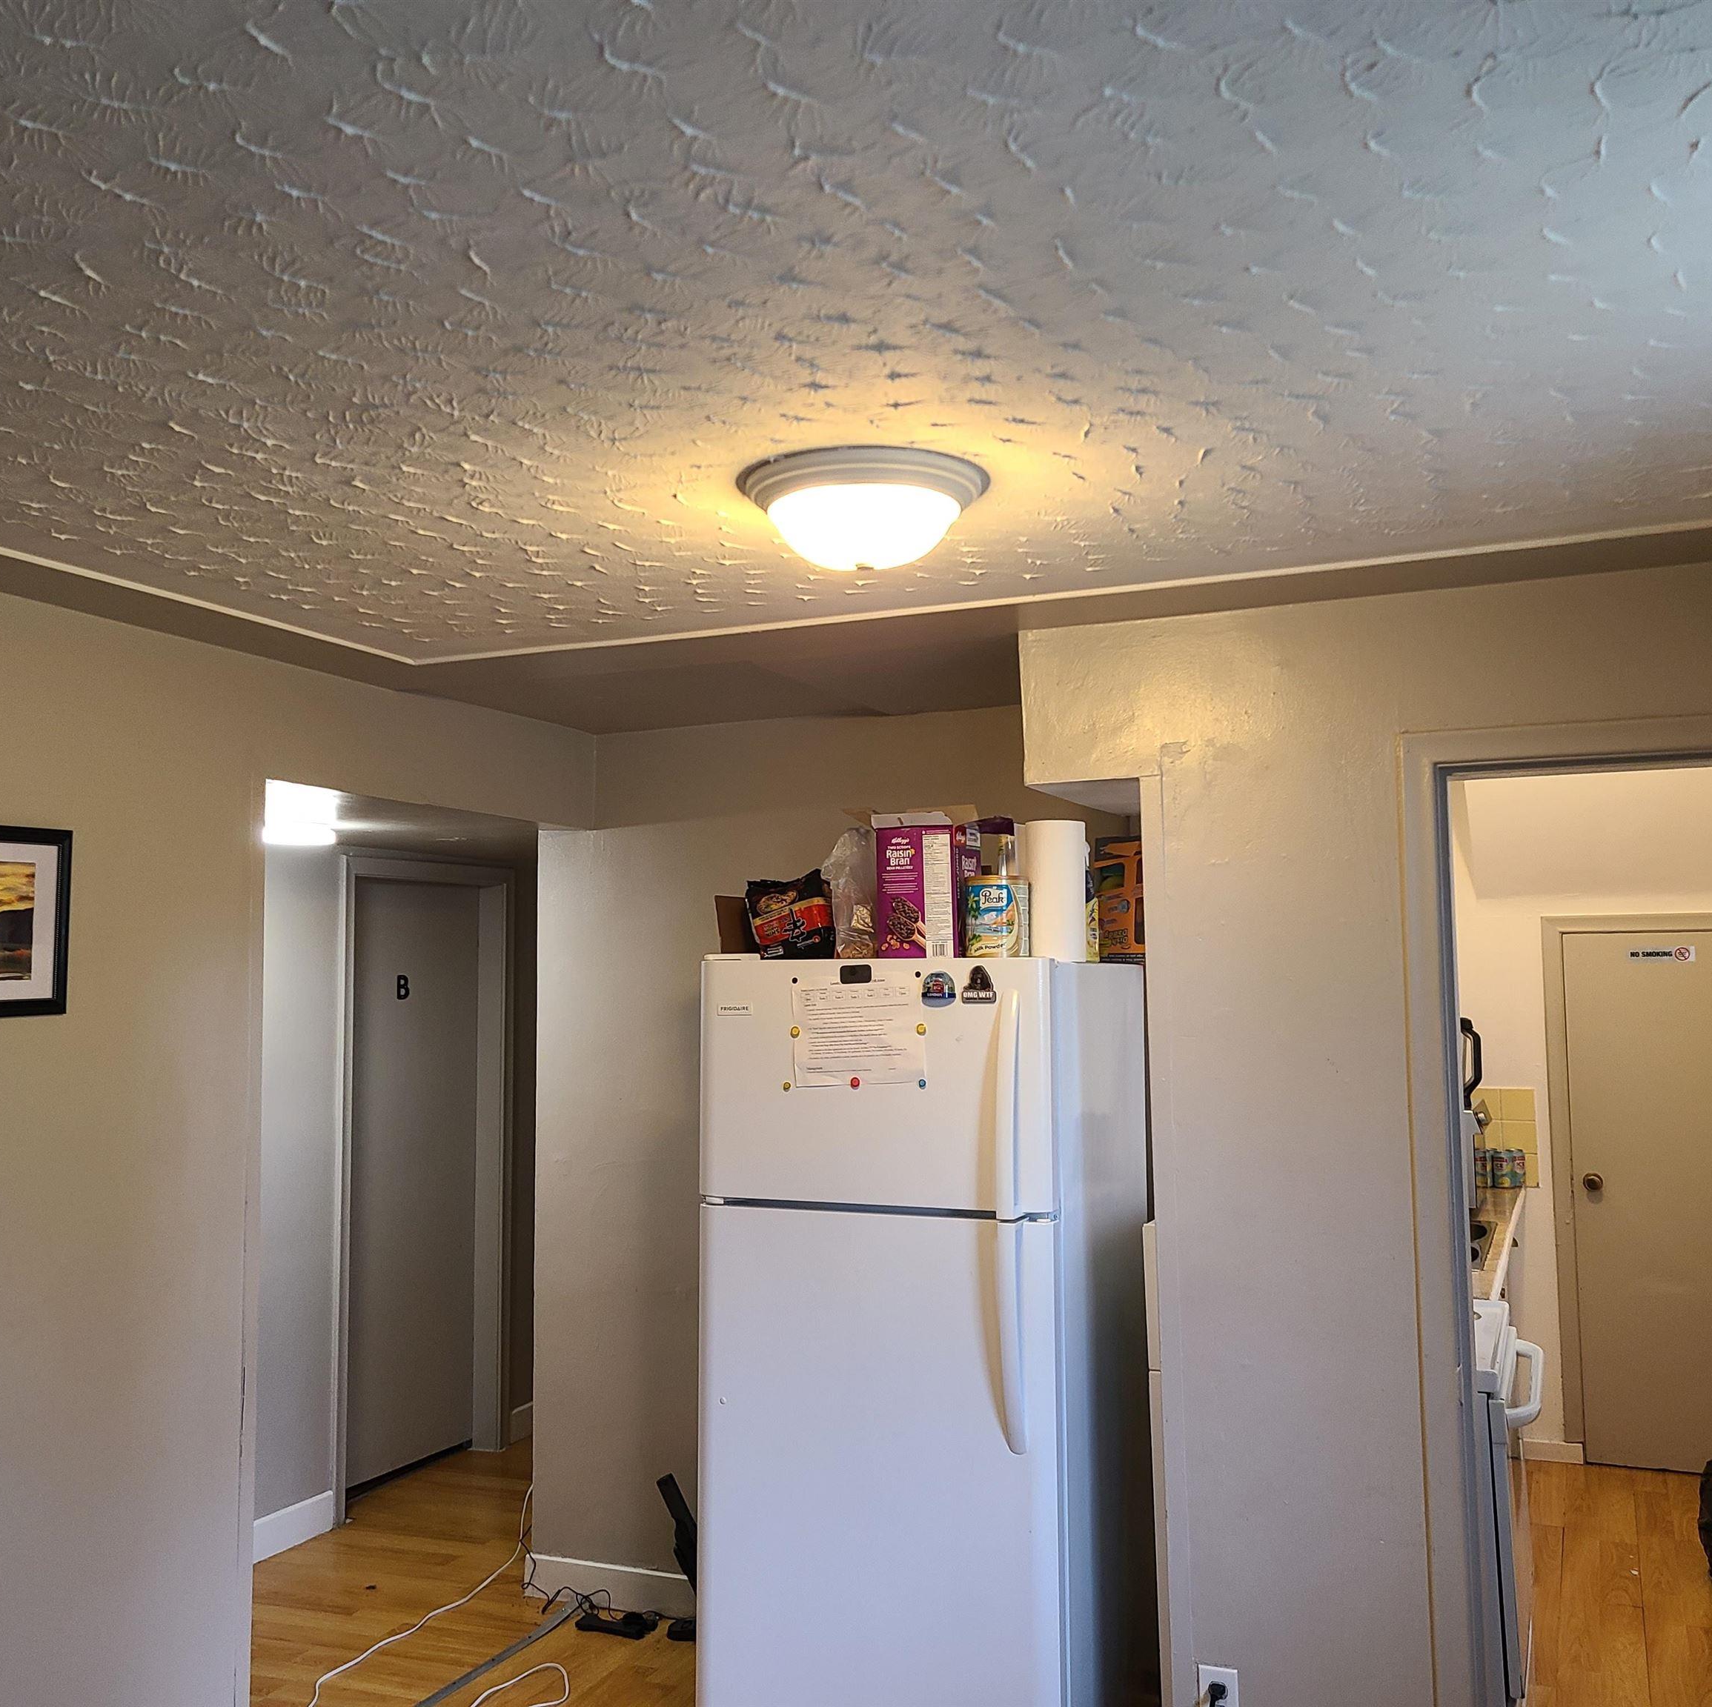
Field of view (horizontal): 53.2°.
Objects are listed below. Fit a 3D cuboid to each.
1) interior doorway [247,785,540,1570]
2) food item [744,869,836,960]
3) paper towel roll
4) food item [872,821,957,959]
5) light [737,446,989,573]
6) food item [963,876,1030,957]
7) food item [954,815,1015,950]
[{"bbox_3d":[-1.048,0.916,3.990,0.150,2.060,1.140,-3,-5,23],"label":"interior doorway"},{"bbox_3d":[-0.136,0.138,3.592,0.190,0.200,0.090,-3,-5,23],"label":"food item"},{"bbox_3d":[0.406,0.082,3.484,0.128,0.282,0.128,-3,-5,23],"label":"paper towel roll"},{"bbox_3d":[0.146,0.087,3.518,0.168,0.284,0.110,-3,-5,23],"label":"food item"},{"bbox_3d":[0.012,-0.470,2.449,0.363,0.130,0.363,-1,-5,0],"label":"light"},{"bbox_3d":[0.286,0.133,3.433,0.128,0.176,0.128,-1,-5,0],"label":"food item"},{"bbox_3d":[0.267,0.086,3.565,0.130,0.290,0.100,-3,-5,23],"label":"food item"}]

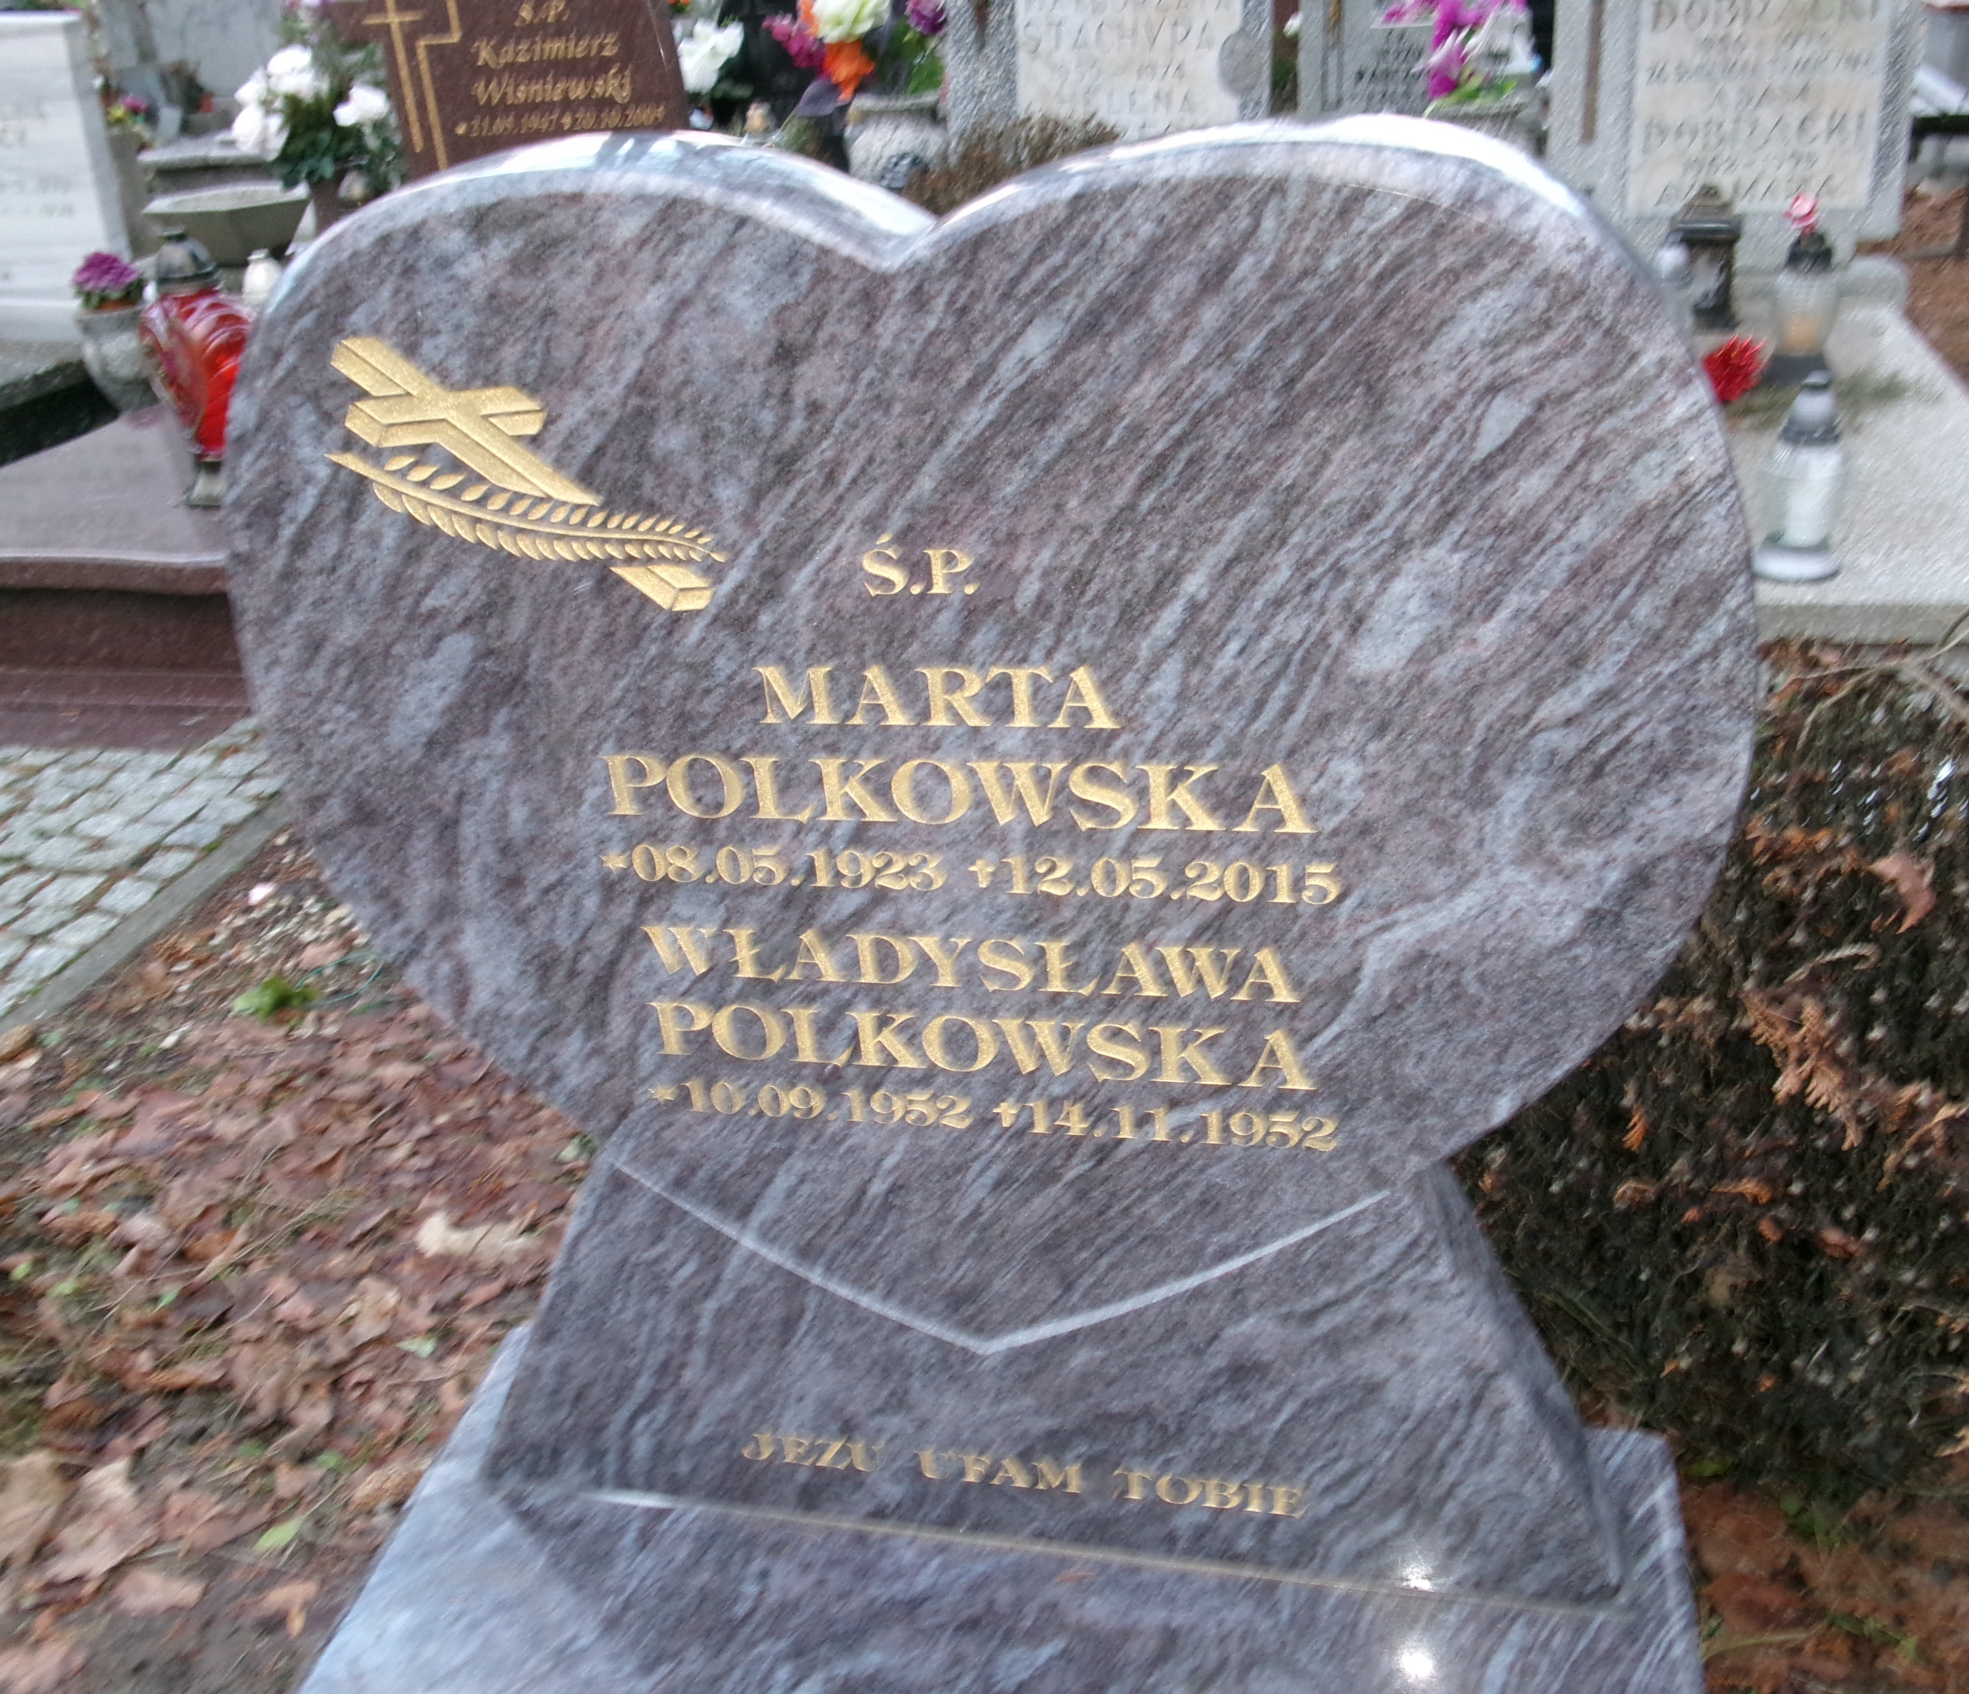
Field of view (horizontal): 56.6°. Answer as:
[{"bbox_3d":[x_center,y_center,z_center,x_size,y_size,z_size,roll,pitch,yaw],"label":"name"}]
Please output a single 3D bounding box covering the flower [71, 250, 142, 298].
[{"bbox_3d":[-1.924,-1.254,4.000,0.143,0.100,0.143,2,24,15],"label":"flower"}]

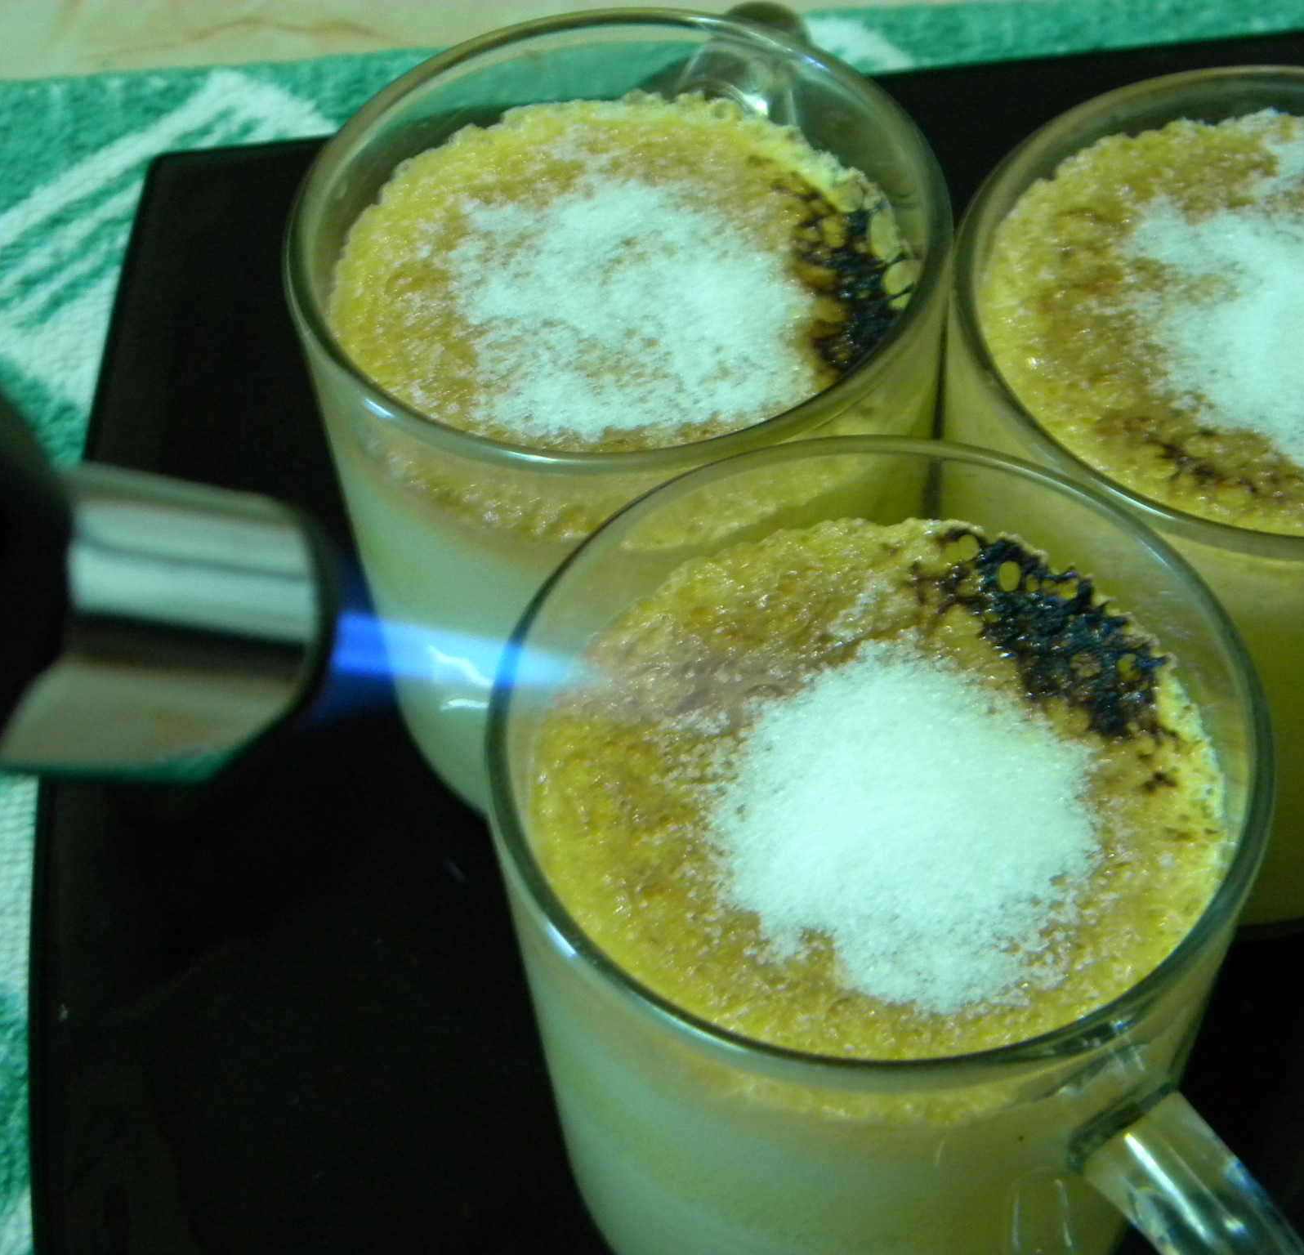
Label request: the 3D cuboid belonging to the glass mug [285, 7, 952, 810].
[{"bbox_3d":[0.003,-0.038,0.314,0.078,0.085,0.115,12,55,11],"label":"glass mug"}]

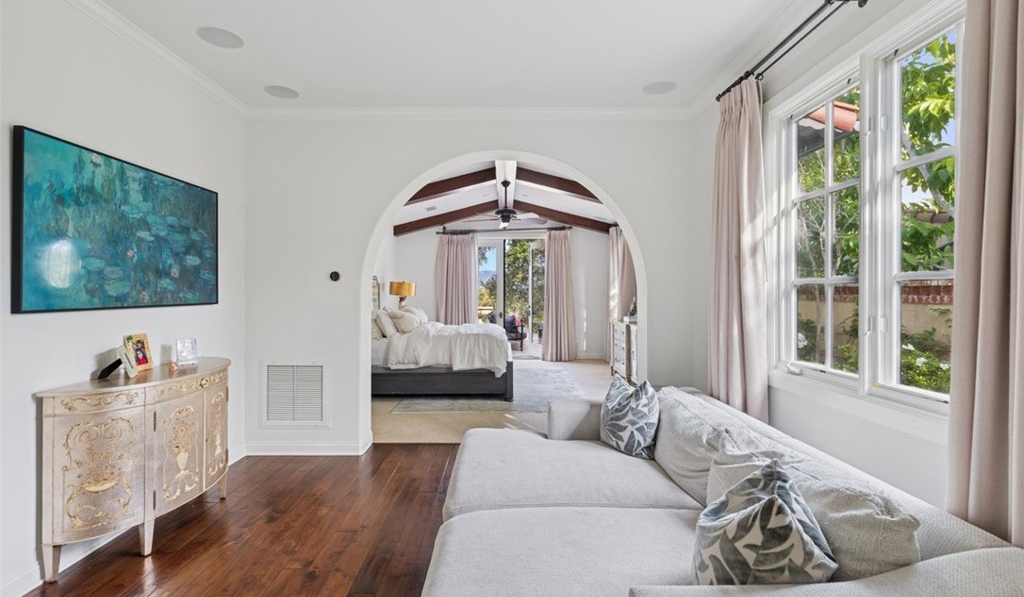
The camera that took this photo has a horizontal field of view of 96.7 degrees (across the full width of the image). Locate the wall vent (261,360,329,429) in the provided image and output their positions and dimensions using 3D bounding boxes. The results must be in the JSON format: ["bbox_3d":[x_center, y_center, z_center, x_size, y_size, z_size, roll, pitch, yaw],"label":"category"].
[{"bbox_3d":[-1.779,0.789,3.733,0.578,0.570,0.025,0,1,-1],"label":"wall vent"}]

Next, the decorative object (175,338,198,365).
[{"bbox_3d":[-2.081,0.343,2.906,0.105,0.170,0.040,0,1,-31],"label":"decorative object"}]

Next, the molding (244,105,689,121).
[{"bbox_3d":[-0.326,-1.516,3.701,3.707,0.085,0.070,0,1,-1],"label":"molding"}]

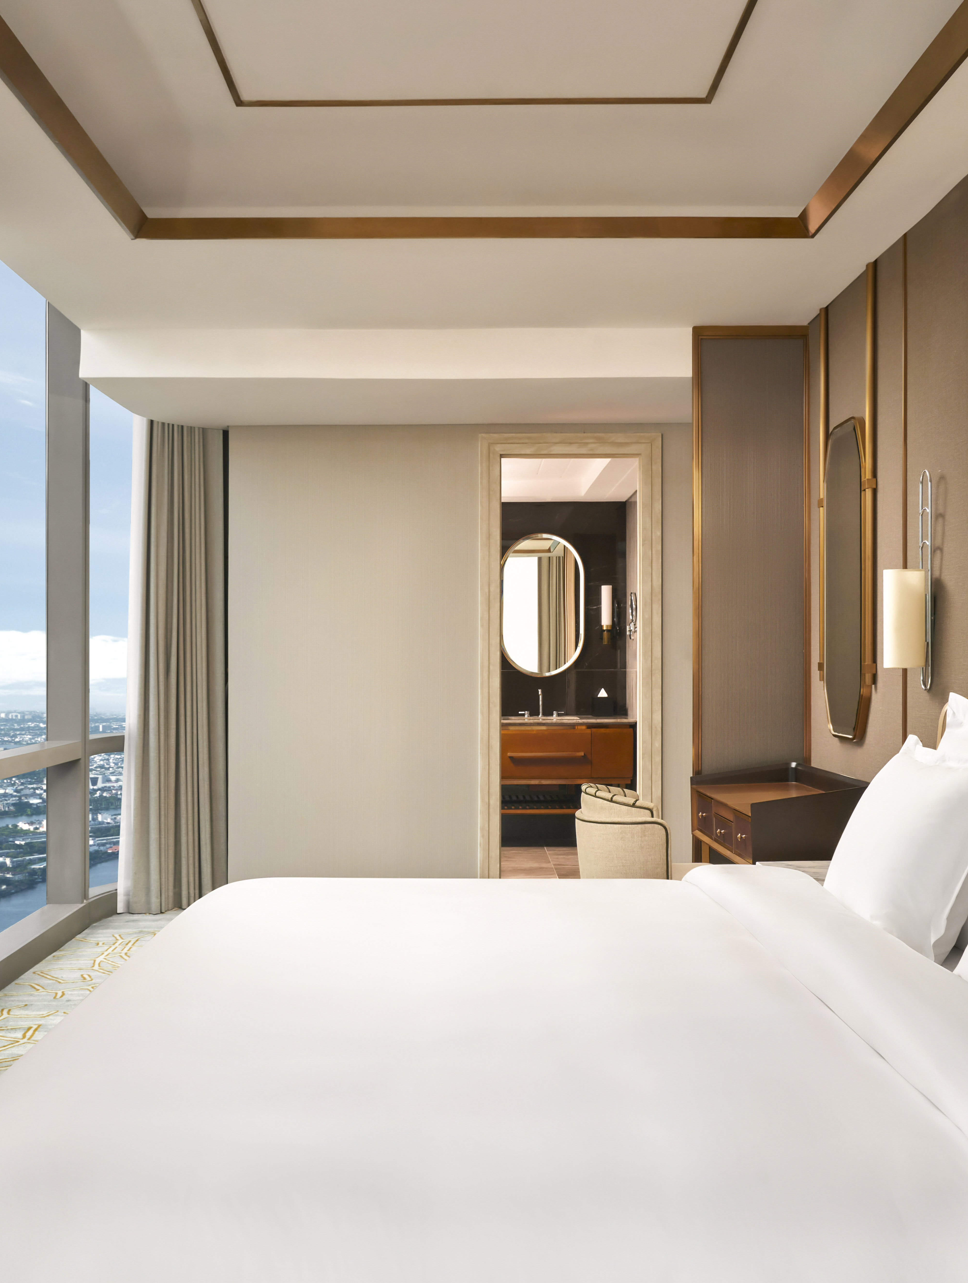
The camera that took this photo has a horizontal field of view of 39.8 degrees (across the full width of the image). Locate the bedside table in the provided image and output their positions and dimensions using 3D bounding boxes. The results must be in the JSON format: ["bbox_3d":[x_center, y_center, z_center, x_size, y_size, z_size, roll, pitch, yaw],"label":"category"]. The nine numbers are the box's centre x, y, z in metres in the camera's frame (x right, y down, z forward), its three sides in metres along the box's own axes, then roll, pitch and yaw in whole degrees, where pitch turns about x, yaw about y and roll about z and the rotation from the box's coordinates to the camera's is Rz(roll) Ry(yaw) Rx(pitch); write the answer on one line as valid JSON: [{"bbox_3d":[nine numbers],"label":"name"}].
[{"bbox_3d":[1.141,0.938,5.183,0.475,0.840,1.080,0,0,-1],"label":"bedside table"}]

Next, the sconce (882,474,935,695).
[{"bbox_3d":[1.319,-0.189,4.164,0.160,0.680,0.130,0,0,-1],"label":"sconce"}]

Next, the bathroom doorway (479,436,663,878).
[{"bbox_3d":[0.460,0.144,7.058,0.955,2.455,0.200,0,0,-1],"label":"bathroom doorway"}]

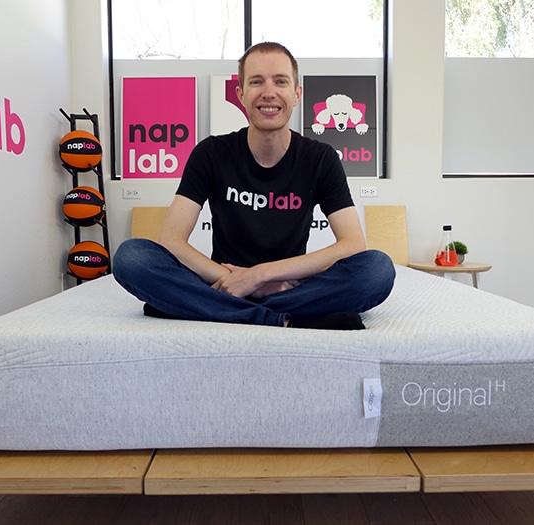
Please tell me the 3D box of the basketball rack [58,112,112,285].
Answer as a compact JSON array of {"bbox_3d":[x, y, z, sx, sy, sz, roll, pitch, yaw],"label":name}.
[{"bbox_3d":[-1.055,-0.185,2.895,0.280,1.420,0.330,0,5,-1],"label":"basketball rack"}]

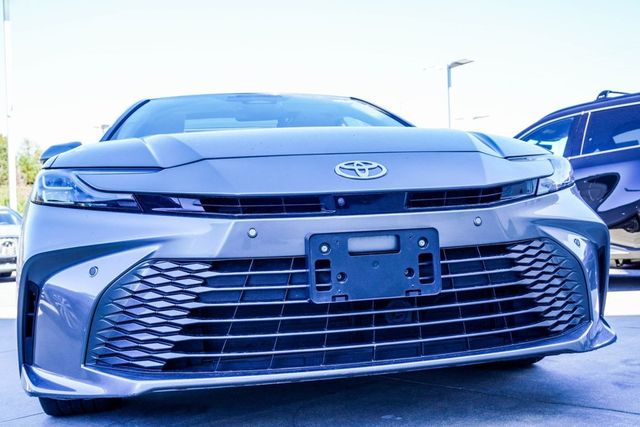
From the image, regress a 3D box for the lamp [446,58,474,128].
[{"bbox_3d":[5.926,-2.777,26.694,1.200,7.190,0.350,-3,-1,28],"label":"lamp"}]

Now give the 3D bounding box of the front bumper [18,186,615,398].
[{"bbox_3d":[0.087,0.194,1.863,1.820,0.510,0.540,-2,-1,-12],"label":"front bumper"}]

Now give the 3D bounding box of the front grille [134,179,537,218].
[{"bbox_3d":[0.109,-0.032,1.720,1.140,0.095,0.220,-2,-1,-12],"label":"front grille"}]

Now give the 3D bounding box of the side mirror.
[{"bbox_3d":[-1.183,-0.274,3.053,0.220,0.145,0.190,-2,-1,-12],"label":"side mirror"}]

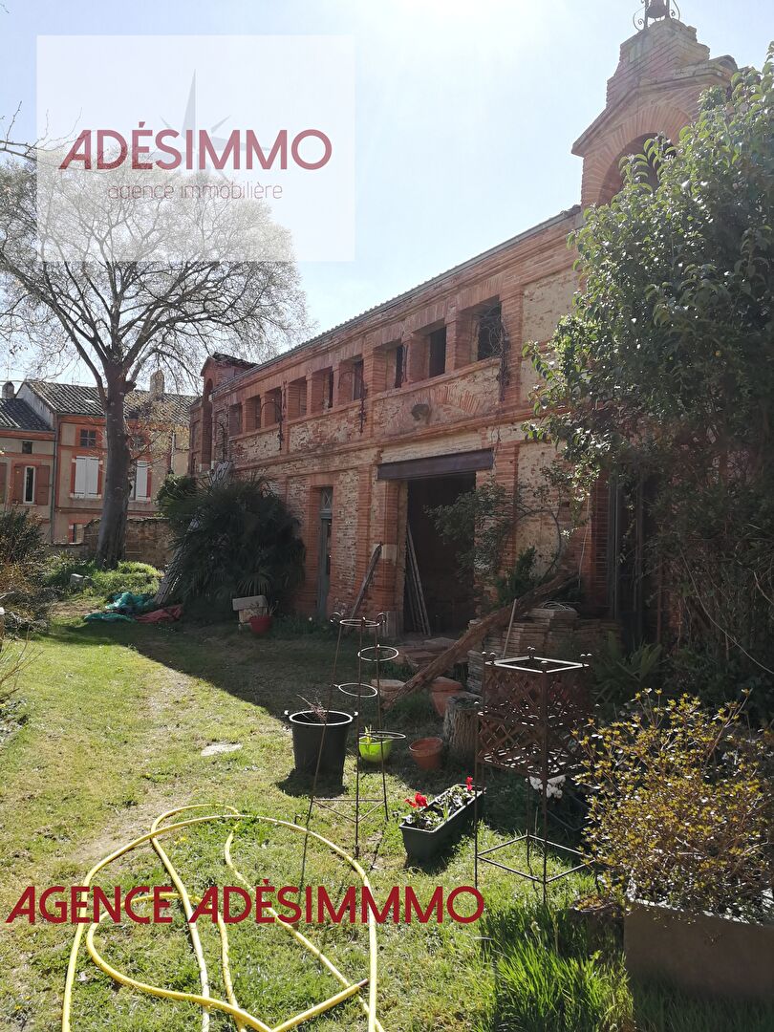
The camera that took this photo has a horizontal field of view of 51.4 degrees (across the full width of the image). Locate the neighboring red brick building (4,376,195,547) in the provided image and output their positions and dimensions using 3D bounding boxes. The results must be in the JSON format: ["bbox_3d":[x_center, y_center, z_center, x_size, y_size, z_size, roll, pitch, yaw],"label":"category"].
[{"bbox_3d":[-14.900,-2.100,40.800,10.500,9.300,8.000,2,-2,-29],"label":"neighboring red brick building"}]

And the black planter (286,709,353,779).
[{"bbox_3d":[-0.445,1.543,5.440,0.440,0.355,0.430,2,-2,0],"label":"black planter"}]

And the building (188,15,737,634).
[{"bbox_3d":[1.569,-1.566,18.465,7.000,7.600,21.285,3,-2,-29],"label":"building"}]

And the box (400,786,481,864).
[{"bbox_3d":[0.314,1.626,4.280,0.180,0.172,0.765,1,-2,26],"label":"box"}]

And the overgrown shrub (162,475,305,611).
[{"bbox_3d":[-3.100,0.530,16.300,2.600,2.750,2.800,2,-2,-29],"label":"overgrown shrub"}]

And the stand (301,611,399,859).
[{"bbox_3d":[-0.170,1.100,4.200,0.470,1.190,0.420,2,-2,0],"label":"stand"}]

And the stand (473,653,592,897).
[{"bbox_3d":[0.755,1.232,4.009,0.410,1.110,0.410,3,-2,-43],"label":"stand"}]

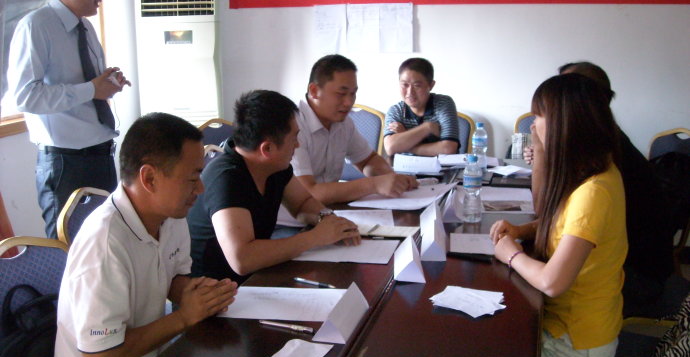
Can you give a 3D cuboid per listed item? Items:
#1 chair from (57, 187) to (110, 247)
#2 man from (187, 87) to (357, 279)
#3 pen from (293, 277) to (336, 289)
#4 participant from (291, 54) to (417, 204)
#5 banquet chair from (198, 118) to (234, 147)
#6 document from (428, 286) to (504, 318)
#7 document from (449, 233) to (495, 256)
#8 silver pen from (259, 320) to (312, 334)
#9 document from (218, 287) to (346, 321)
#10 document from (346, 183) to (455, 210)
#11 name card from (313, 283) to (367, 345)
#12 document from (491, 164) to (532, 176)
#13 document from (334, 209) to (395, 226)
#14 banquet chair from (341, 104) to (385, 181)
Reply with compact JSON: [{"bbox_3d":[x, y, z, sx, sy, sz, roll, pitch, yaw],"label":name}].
[{"bbox_3d":[-0.594,0.484,2.374,0.530,0.930,0.440,2,14,11],"label":"chair"},{"bbox_3d":[-0.213,0.338,2.275,0.640,1.250,0.520,4,14,25],"label":"man"},{"bbox_3d":[-0.085,0.289,1.922,0.142,0.011,0.012,6,15,32],"label":"pen"},{"bbox_3d":[-0.021,0.151,2.896,0.680,1.310,0.540,6,16,27],"label":"participant"},{"bbox_3d":[-0.468,0.164,3.678,0.560,0.930,0.440,8,16,33],"label":"banquet chair"},{"bbox_3d":[0.326,0.307,1.786,0.175,0.010,0.160,2,13,12],"label":"document"},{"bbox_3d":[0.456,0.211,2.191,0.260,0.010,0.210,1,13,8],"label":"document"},{"bbox_3d":[-0.141,0.354,1.671,0.142,0.012,0.012,4,15,20],"label":"silver pen"},{"bbox_3d":[-0.154,0.320,1.803,0.300,0.006,0.212,0,13,9],"label":"document"},{"bbox_3d":[0.223,0.071,2.746,0.330,0.040,0.360,3,14,16],"label":"document"},{"bbox_3d":[-0.006,0.320,1.691,0.079,0.064,0.210,4,15,17],"label":"name card"},{"bbox_3d":[0.771,-0.034,3.189,0.260,0.025,0.220,3,14,16],"label":"document"},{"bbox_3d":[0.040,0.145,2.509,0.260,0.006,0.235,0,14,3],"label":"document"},{"bbox_3d":[0.017,0.085,4.113,0.440,0.940,0.560,0,13,7],"label":"banquet chair"}]

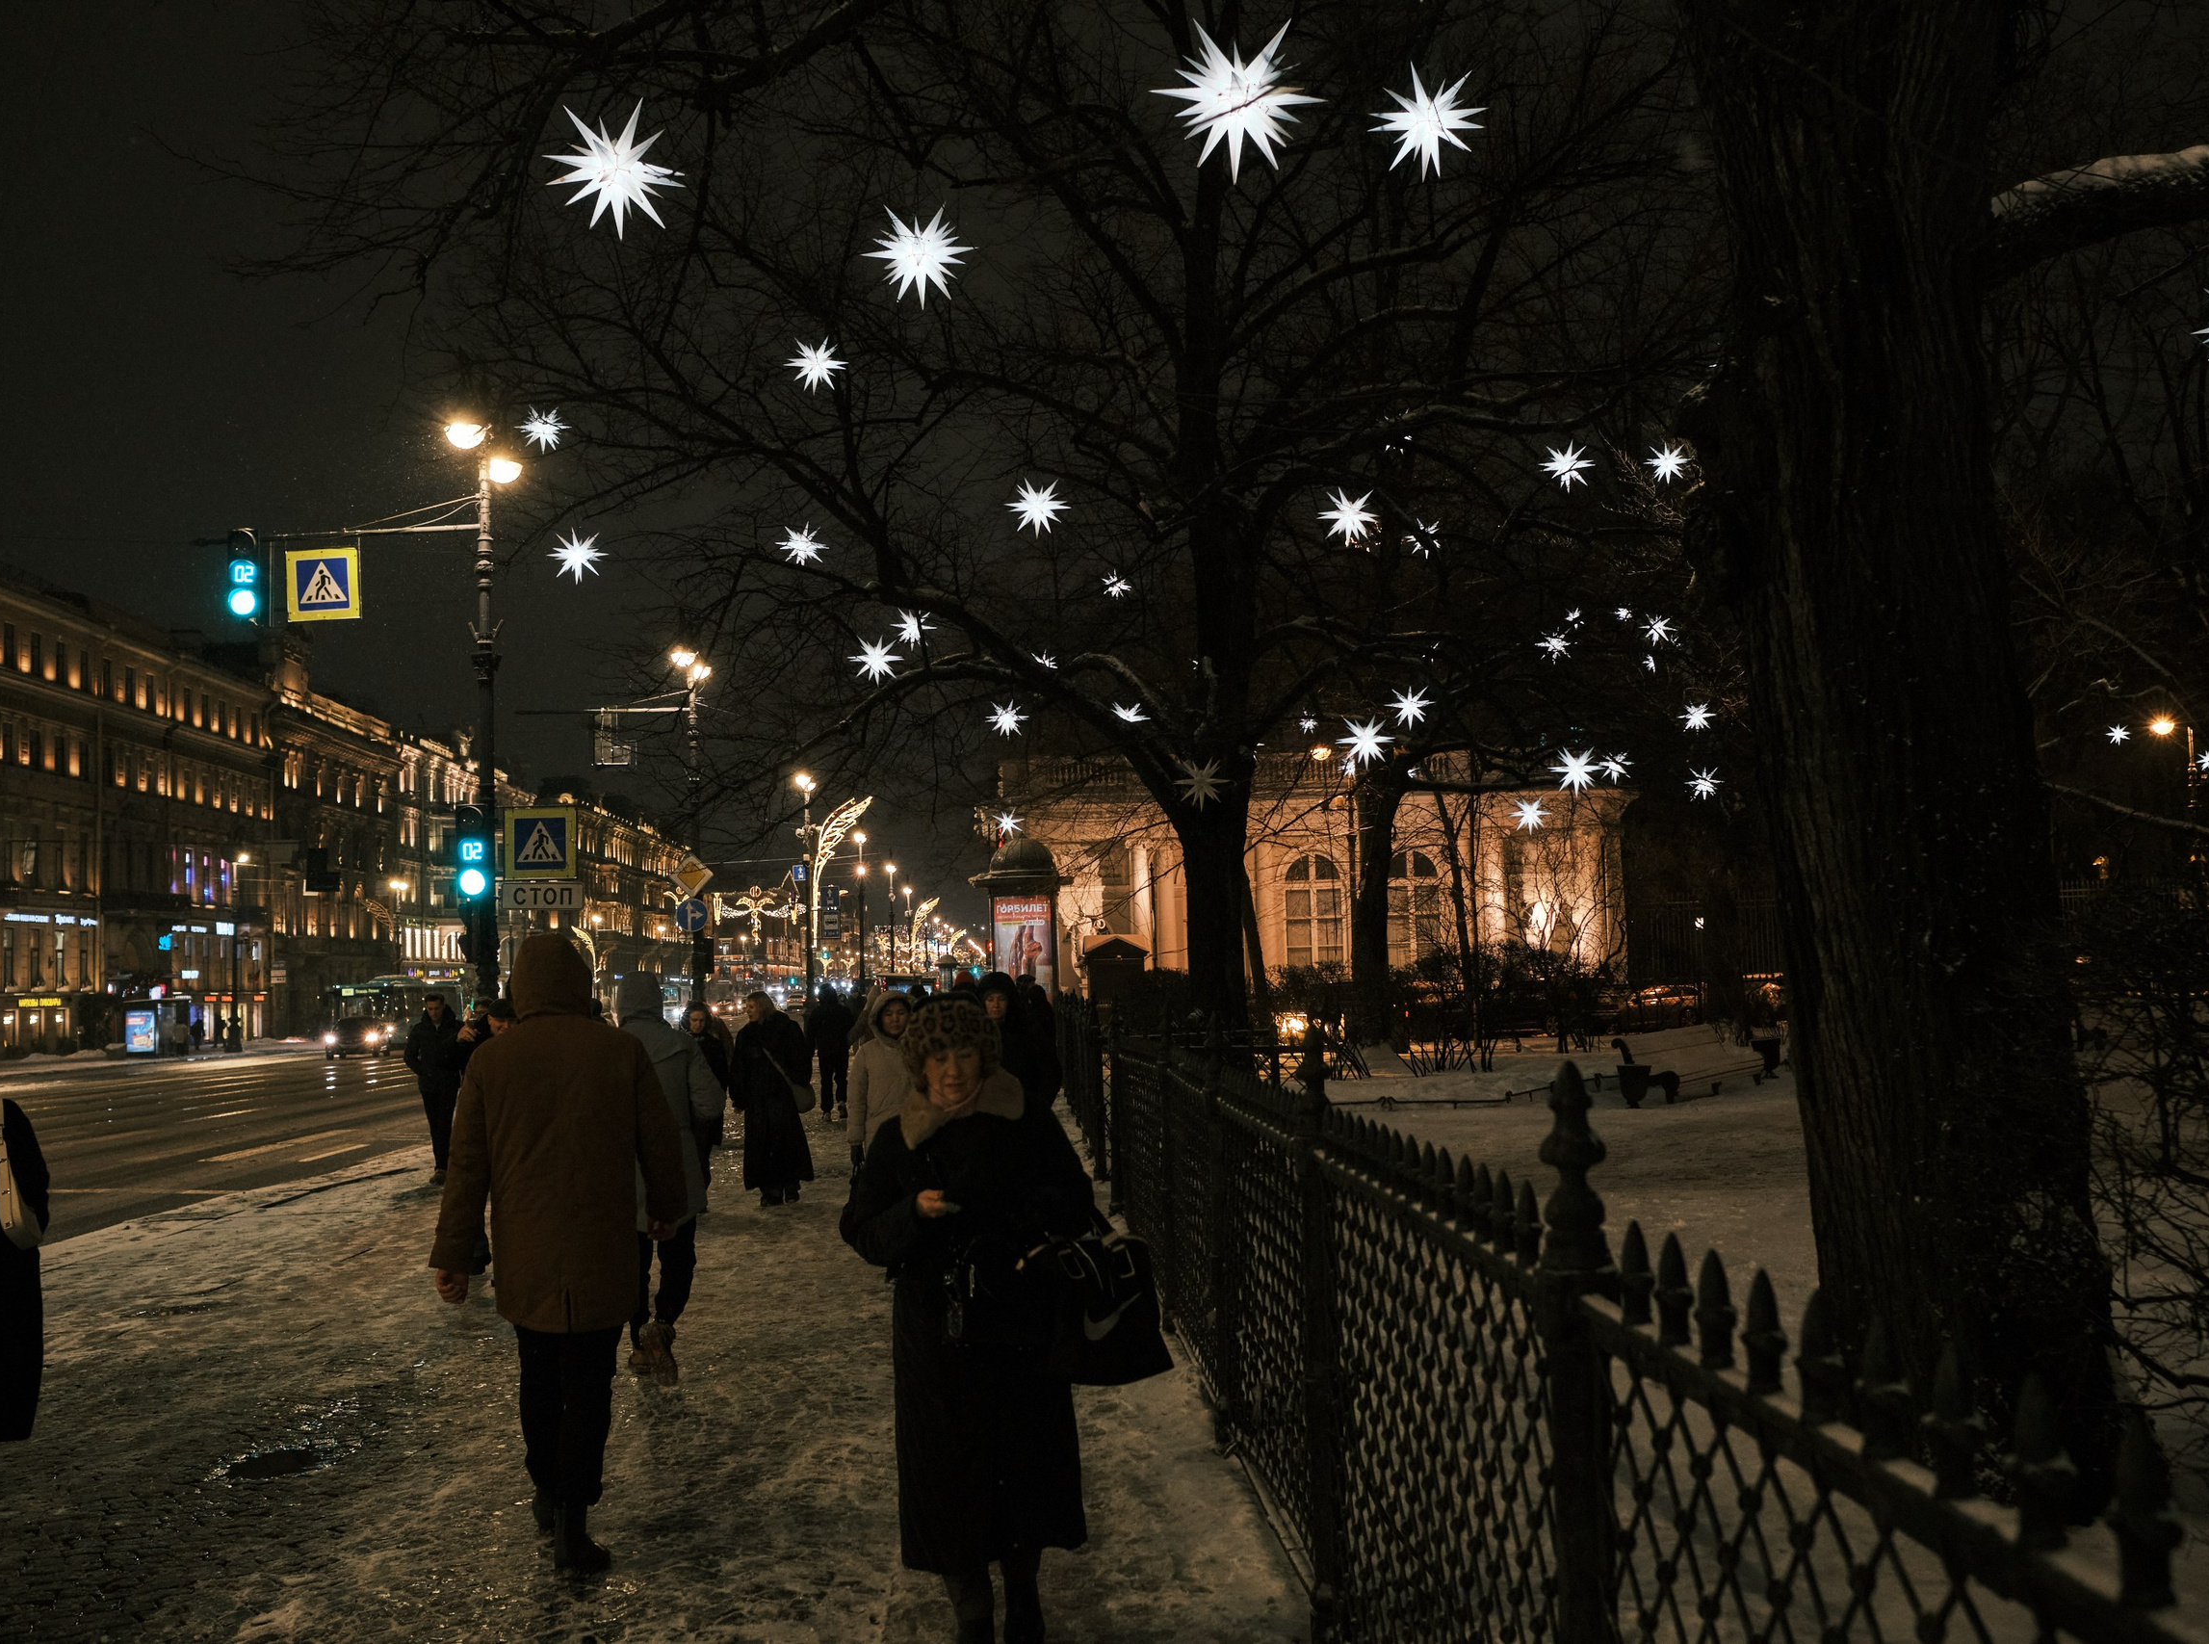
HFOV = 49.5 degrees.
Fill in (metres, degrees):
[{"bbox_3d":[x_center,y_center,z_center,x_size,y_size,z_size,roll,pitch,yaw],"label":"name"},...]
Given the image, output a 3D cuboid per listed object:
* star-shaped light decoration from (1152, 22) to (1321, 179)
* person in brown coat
[{"bbox_3d":[0.517,-2.827,9.400,0.660,0.630,0.640,-1,-4,3],"label":"star-shaped light decoration"},{"bbox_3d":[-1.642,1.291,7.268,0.700,1.850,0.500,-1,-4,-3],"label":"person in brown coat"}]

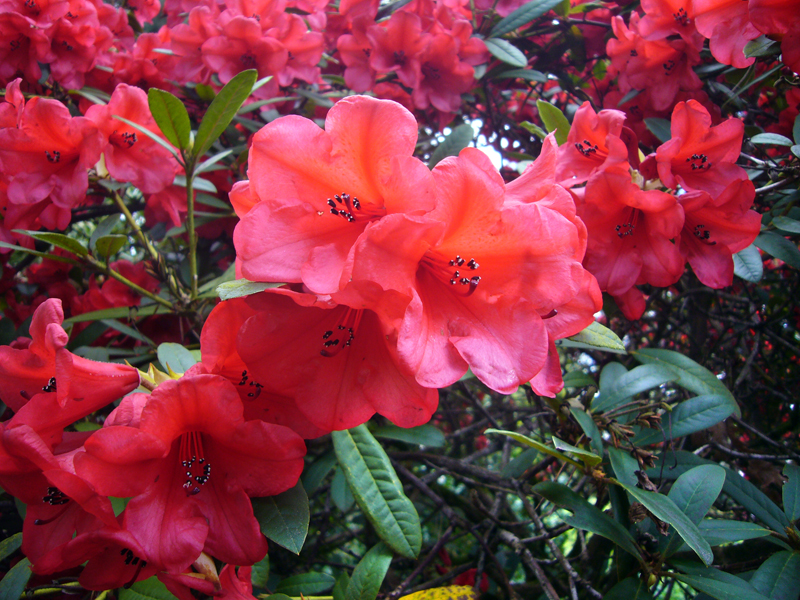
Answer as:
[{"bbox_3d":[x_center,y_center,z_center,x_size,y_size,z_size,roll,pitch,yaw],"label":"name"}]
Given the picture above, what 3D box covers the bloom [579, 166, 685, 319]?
[{"bbox_3d":[0.198,-0.063,0.556,0.098,0.098,0.071,2,20,21],"label":"bloom"}]

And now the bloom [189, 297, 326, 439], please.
[{"bbox_3d":[-0.073,0.035,0.340,0.068,0.068,0.048,-3,4,-17],"label":"bloom"}]

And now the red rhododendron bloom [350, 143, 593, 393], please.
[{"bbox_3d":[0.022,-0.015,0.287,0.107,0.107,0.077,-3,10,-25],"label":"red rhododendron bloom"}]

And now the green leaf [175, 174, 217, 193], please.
[{"bbox_3d":[-0.166,-0.092,0.515,0.057,0.008,0.020,15,30,32],"label":"green leaf"}]

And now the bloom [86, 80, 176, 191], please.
[{"bbox_3d":[-0.202,-0.122,0.490,0.067,0.076,0.050,-3,4,-17],"label":"bloom"}]

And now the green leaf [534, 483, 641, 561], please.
[{"bbox_3d":[0.118,0.139,0.400,0.092,0.011,0.028,35,38,-13],"label":"green leaf"}]

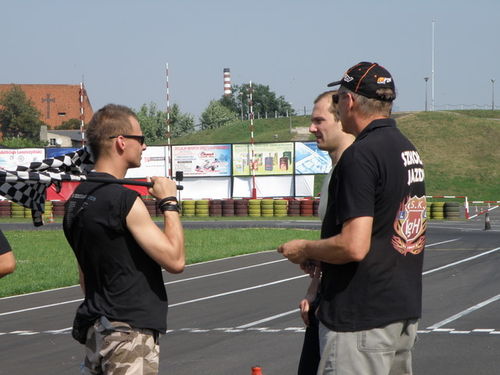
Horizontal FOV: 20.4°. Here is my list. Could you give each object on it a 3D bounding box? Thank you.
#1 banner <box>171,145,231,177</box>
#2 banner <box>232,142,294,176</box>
[{"bbox_3d":[-2.294,-1.255,66.400,2.980,1.510,0.050,0,0,17],"label":"banner"},{"bbox_3d":[0.647,-1.320,65.500,3.000,1.500,0.050,0,0,17],"label":"banner"}]

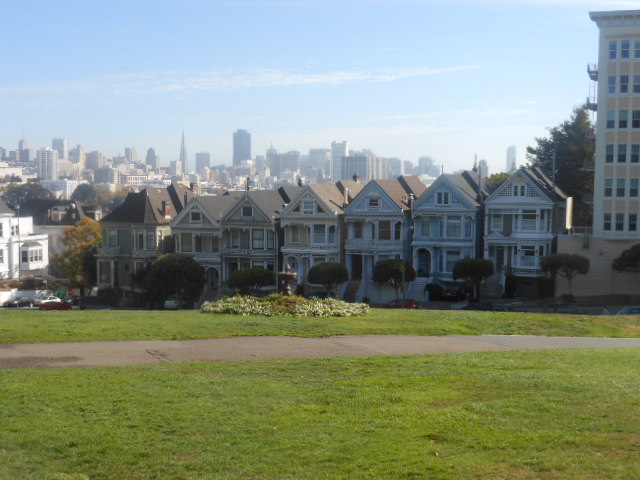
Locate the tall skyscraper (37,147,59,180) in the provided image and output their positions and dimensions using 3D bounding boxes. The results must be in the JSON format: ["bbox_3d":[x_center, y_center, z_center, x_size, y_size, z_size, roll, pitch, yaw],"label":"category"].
[{"bbox_3d":[-373.377,-100.024,1140.000,22.000,54.000,22.000,2,4,19],"label":"tall skyscraper"}]

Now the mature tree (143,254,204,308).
[{"bbox_3d":[-16.525,4.603,93.850,6.800,5.960,6.300,0,4,0],"label":"mature tree"}]

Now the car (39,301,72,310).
[{"bbox_3d":[-30.938,7.910,97.500,4.400,1.400,1.780,2,4,19],"label":"car"}]

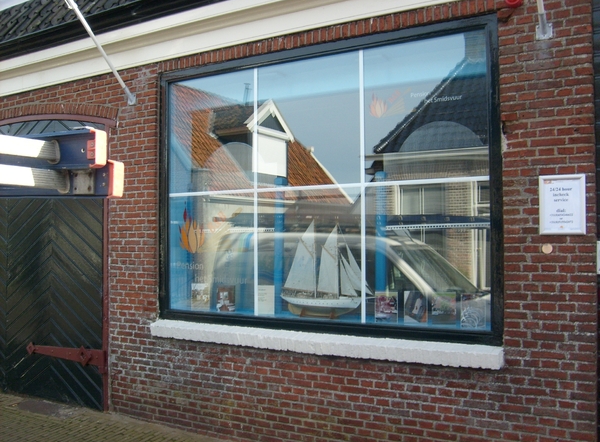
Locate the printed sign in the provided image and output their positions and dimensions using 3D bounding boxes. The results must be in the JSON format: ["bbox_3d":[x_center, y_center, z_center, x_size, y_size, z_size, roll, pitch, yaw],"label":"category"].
[{"bbox_3d":[1.478,-0.089,3.414,0.240,0.335,0.020,-1,-2,28],"label":"printed sign"}]

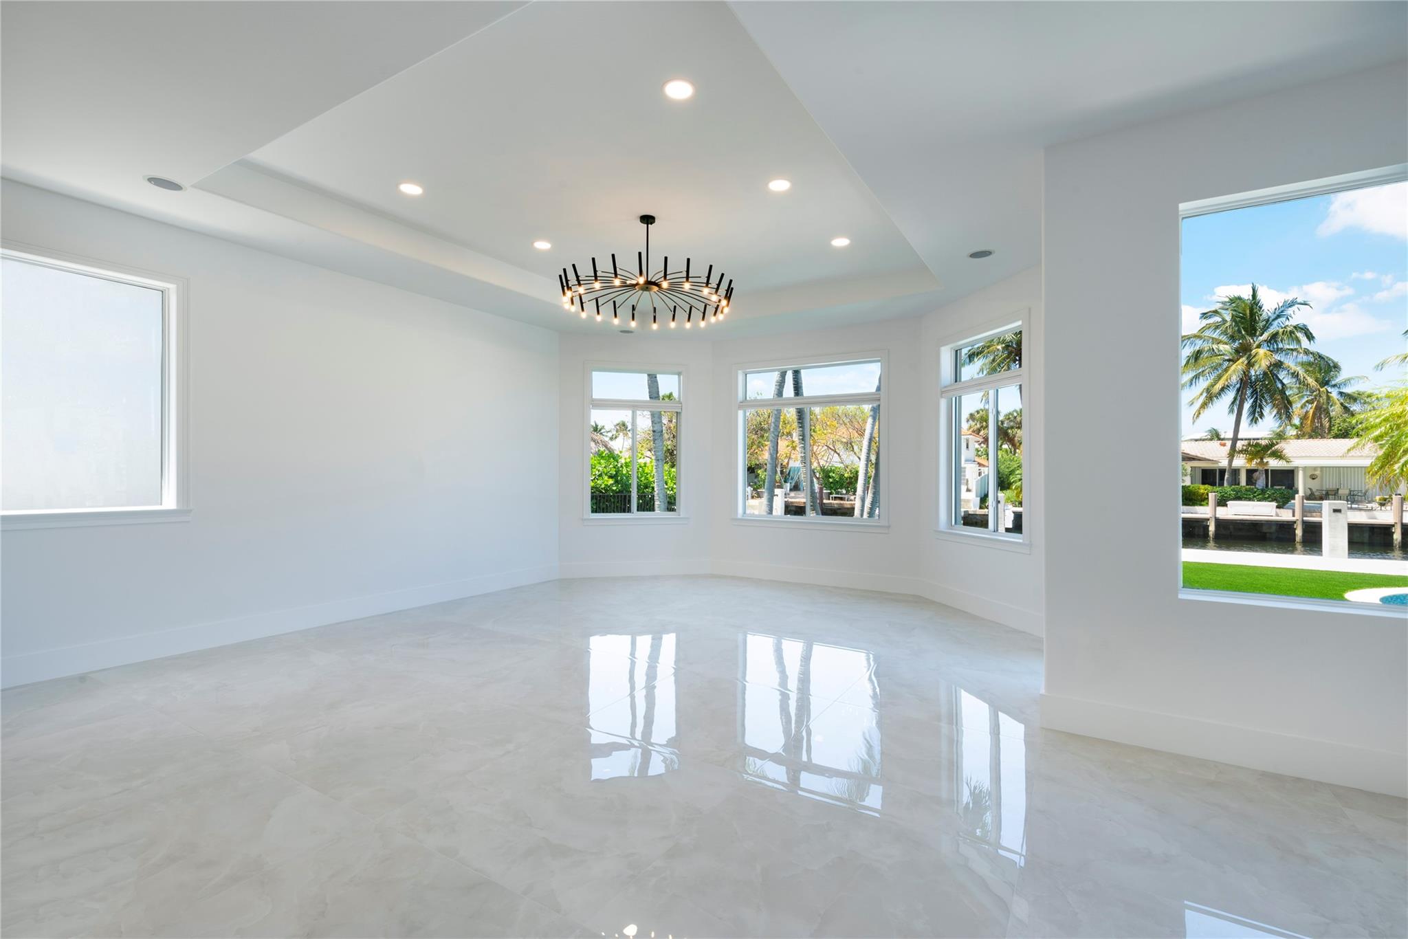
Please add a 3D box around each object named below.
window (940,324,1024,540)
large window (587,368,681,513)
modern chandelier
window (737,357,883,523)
[{"bbox_3d":[2.443,-0.297,5.111,0.140,1.740,1.038,0,-1,-14],"label":"window"},{"bbox_3d":[-0.817,-0.305,7.091,1.085,1.747,0.140,0,-1,-14],"label":"large window"},{"bbox_3d":[-0.416,-1.517,4.332,1.224,0.696,1.224,0,-1,0],"label":"modern chandelier"},{"bbox_3d":[1.172,-0.293,6.636,1.692,1.746,0.140,0,-1,31],"label":"window"}]

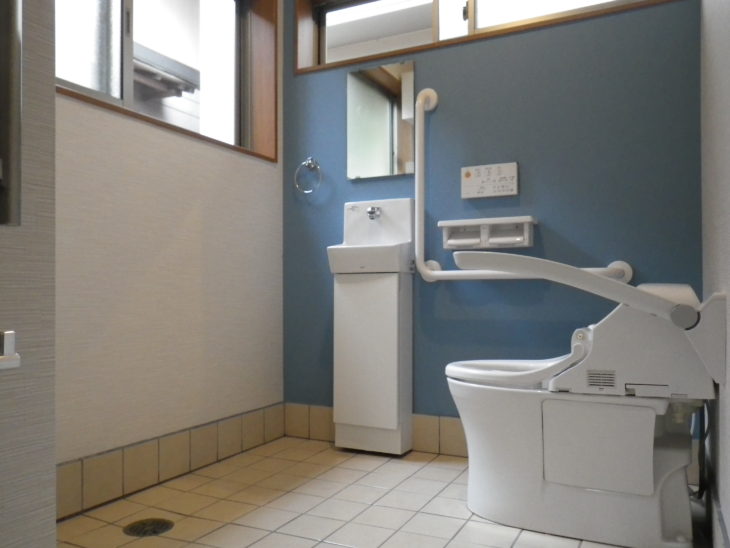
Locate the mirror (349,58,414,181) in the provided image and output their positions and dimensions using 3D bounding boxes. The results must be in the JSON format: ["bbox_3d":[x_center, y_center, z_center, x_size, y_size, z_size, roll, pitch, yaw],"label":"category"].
[{"bbox_3d":[0.061,-0.636,2.472,0.306,0.461,0.015,-2,-3,26],"label":"mirror"}]

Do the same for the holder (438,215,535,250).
[{"bbox_3d":[0.457,-0.148,2.207,0.351,0.108,0.107,-2,-3,26],"label":"holder"}]

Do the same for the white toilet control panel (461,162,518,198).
[{"bbox_3d":[0.475,-0.353,2.251,0.216,0.119,0.025,-2,-3,26],"label":"white toilet control panel"}]

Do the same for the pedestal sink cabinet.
[{"bbox_3d":[0.025,0.203,2.371,0.306,1.015,0.172,-2,-3,26],"label":"pedestal sink cabinet"}]

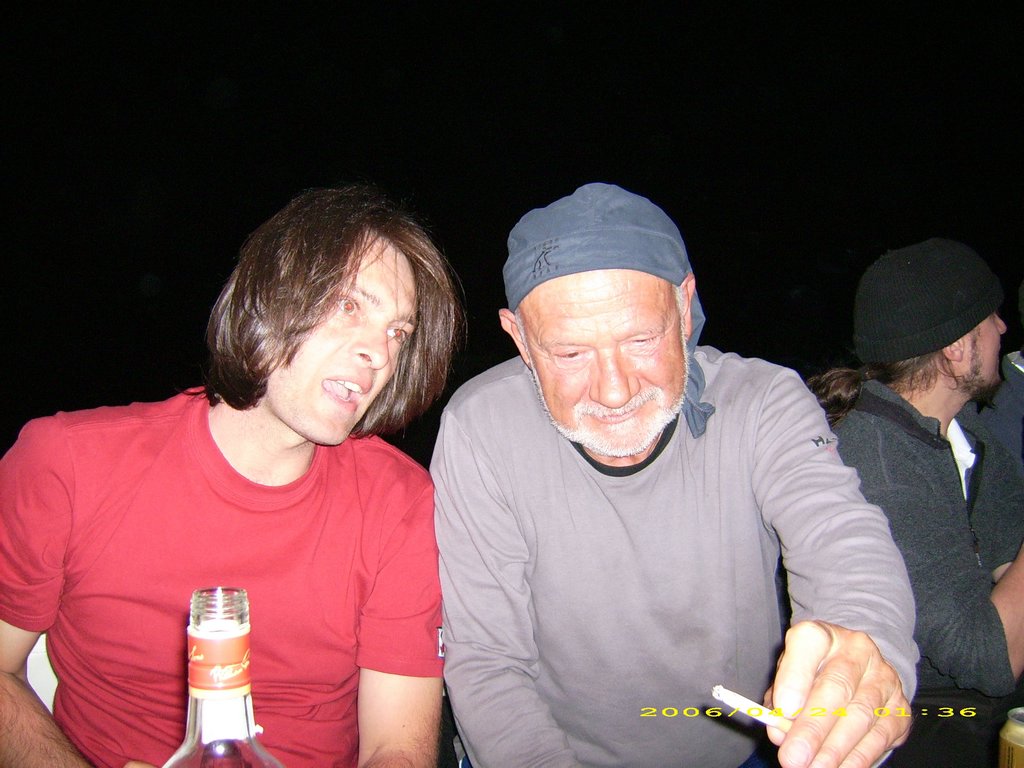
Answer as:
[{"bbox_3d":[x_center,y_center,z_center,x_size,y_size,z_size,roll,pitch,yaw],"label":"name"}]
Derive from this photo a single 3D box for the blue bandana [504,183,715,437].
[{"bbox_3d":[0.093,-0.064,0.992,0.190,0.262,0.215,-7,18,4],"label":"blue bandana"}]

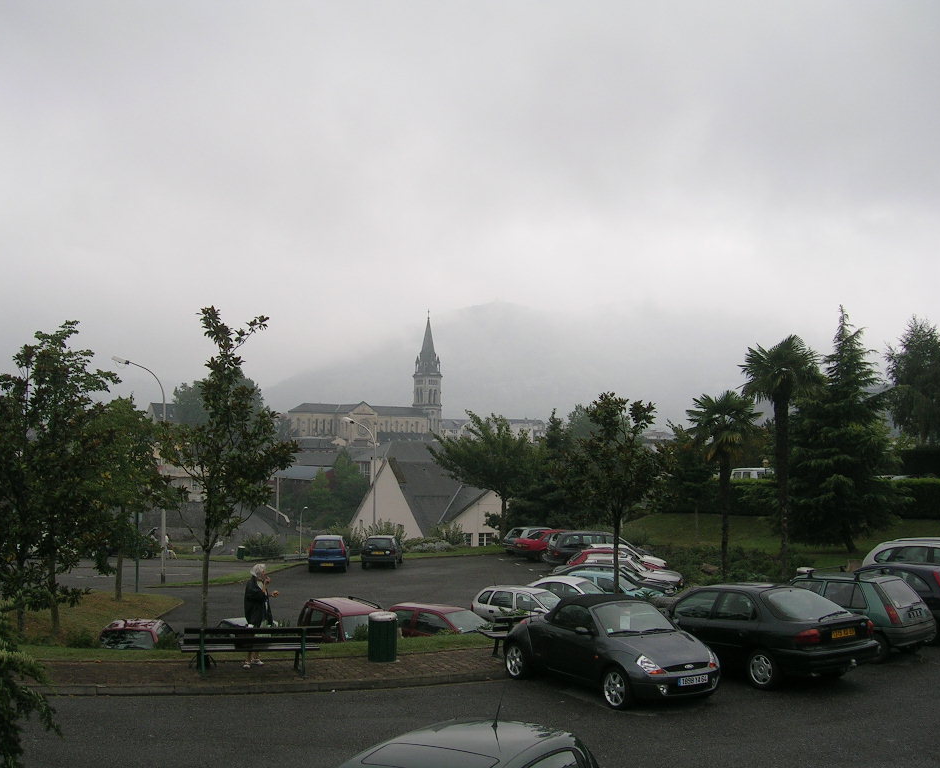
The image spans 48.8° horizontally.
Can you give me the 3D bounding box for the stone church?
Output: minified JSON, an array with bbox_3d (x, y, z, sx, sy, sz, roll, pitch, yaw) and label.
[{"bbox_3d":[-43.000,-1.000,440.000,63.000,58.000,25.000,2,-3,-36],"label":"stone church"}]

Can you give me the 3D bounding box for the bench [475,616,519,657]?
[{"bbox_3d":[1.173,4.183,17.618,2.100,0.800,0.620,2,-3,-33],"label":"bench"}]

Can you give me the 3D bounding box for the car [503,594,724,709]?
[{"bbox_3d":[2.065,3.911,15.608,1.680,1.330,3.650,2,-5,-31],"label":"car"}]

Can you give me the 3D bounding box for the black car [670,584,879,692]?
[{"bbox_3d":[4.280,3.803,16.877,1.750,1.420,4.550,2,-3,-29],"label":"black car"}]

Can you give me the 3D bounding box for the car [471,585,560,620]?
[{"bbox_3d":[2.060,6.699,30.600,3.730,1.420,1.620,-1,-3,25],"label":"car"}]

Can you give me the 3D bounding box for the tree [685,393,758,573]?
[{"bbox_3d":[7.243,2.955,29.700,2.050,5.536,2.050,0,-3,0],"label":"tree"}]

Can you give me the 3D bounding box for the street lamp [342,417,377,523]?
[{"bbox_3d":[-6.884,6.292,64.500,2.000,8.534,0.350,0,-3,0],"label":"street lamp"}]

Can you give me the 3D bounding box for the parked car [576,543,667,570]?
[{"bbox_3d":[6.370,7.464,43.500,3.850,1.400,1.650,0,-3,5],"label":"parked car"}]

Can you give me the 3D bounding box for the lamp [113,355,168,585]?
[{"bbox_3d":[-13.087,3.366,41.000,2.150,9.068,0.350,0,-3,0],"label":"lamp"}]

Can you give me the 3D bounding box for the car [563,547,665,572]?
[{"bbox_3d":[5.698,7.092,40.050,3.900,1.400,1.660,0,-4,2],"label":"car"}]

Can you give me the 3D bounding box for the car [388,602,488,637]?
[{"bbox_3d":[-0.430,6.540,27.500,3.700,1.400,1.620,-1,-3,30],"label":"car"}]

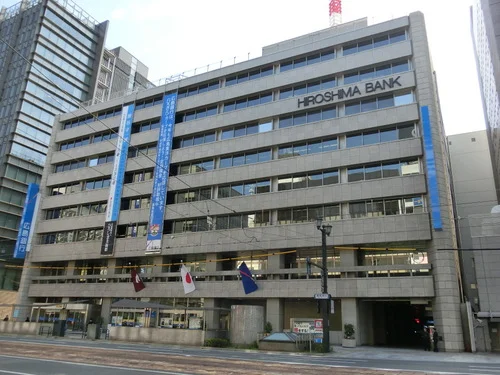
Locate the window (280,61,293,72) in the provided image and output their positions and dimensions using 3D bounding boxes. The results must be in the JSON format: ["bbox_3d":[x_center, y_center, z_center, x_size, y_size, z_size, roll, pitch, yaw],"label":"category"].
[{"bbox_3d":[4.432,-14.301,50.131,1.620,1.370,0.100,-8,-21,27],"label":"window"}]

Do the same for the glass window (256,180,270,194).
[{"bbox_3d":[1.397,-0.099,44.013,1.480,1.320,0.100,-8,-21,27],"label":"glass window"}]

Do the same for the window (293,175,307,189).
[{"bbox_3d":[5.003,-0.568,42.136,1.542,1.549,0.150,-7,-21,27],"label":"window"}]

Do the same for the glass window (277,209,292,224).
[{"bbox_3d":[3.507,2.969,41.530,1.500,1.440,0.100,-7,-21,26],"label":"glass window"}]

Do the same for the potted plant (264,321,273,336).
[{"bbox_3d":[1.564,12.458,36.219,0.950,1.662,0.950,2,-19,1],"label":"potted plant"}]

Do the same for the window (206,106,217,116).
[{"bbox_3d":[-4.621,-9.127,50.665,1.508,1.443,0.150,-7,-21,27],"label":"window"}]

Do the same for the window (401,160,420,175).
[{"bbox_3d":[14.240,-1.760,37.428,1.531,1.572,0.150,-8,-21,27],"label":"window"}]

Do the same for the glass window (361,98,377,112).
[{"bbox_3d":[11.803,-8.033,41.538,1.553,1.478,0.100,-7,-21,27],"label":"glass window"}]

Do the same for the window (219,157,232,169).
[{"bbox_3d":[-2.679,-2.796,47.157,1.509,1.557,0.150,-8,-21,27],"label":"window"}]

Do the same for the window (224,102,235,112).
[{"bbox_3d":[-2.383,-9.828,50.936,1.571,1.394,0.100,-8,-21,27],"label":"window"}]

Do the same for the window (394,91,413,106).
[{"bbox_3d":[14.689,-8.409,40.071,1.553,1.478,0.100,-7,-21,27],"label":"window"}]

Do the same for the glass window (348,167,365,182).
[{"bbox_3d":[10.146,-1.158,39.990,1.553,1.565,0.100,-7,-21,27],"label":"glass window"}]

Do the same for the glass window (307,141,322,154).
[{"bbox_3d":[6.520,-4.053,42.571,1.527,1.551,0.150,-7,-21,27],"label":"glass window"}]

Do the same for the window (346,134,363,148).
[{"bbox_3d":[10.838,-4.691,43.207,1.620,1.686,0.100,-8,-21,27],"label":"window"}]

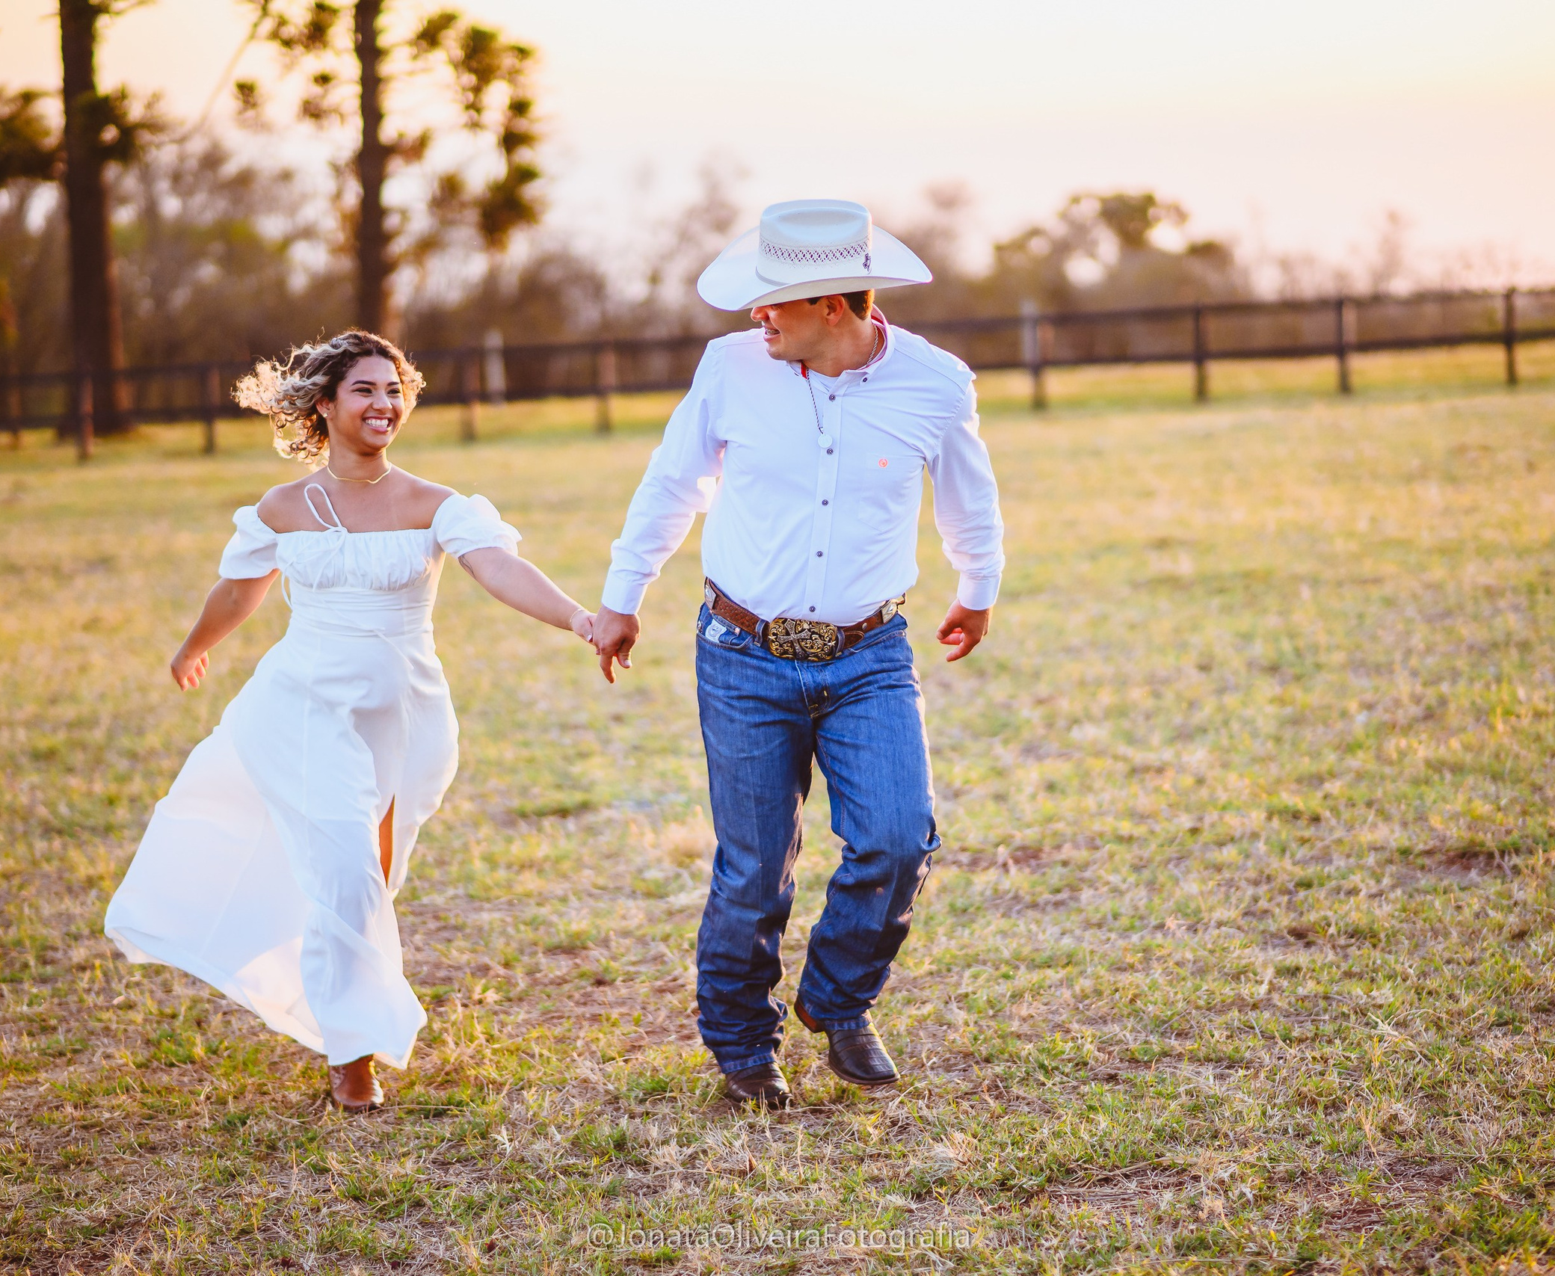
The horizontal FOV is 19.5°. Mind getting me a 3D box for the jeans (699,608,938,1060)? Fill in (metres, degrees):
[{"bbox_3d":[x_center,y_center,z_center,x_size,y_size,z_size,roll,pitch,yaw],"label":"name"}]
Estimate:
[{"bbox_3d":[0.074,0.391,8.830,0.475,0.910,0.420,-1,4,-3],"label":"jeans"}]

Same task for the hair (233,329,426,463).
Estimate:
[{"bbox_3d":[-0.877,-0.473,8.850,0.320,0.265,0.270,-3,5,-25],"label":"hair"}]

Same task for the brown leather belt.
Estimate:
[{"bbox_3d":[0.049,-0.039,8.770,0.380,0.145,0.280,-1,4,-2],"label":"brown leather belt"}]

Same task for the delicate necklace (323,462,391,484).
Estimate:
[{"bbox_3d":[-0.818,-0.326,8.830,0.135,0.055,0.125,-2,5,-12],"label":"delicate necklace"}]

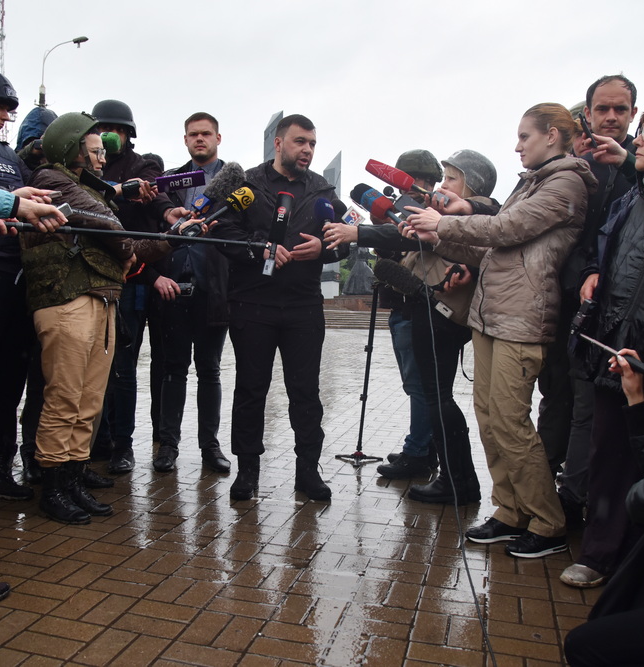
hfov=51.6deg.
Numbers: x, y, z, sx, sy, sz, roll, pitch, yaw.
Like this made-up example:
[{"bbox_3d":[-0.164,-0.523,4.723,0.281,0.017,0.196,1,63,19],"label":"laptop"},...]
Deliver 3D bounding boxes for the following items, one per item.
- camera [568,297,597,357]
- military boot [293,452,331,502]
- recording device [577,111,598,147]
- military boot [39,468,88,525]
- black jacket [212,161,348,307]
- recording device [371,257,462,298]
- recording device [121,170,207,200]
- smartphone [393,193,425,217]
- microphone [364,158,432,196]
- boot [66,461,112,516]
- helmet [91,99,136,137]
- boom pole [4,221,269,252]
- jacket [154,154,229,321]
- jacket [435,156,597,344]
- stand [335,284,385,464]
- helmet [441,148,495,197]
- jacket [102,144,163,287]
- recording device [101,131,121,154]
[{"bbox_3d":[0.918,-0.035,2.350,0.090,0.130,0.110,30,-7,-38],"label":"camera"},{"bbox_3d":[-0.050,0.635,3.151,0.115,0.240,0.300,1,3,-17],"label":"military boot"},{"bbox_3d":[0.898,-0.689,2.250,0.012,0.145,0.070,-27,-3,15],"label":"recording device"},{"bbox_3d":[-1.050,0.627,2.740,0.280,0.240,0.105,4,4,31],"label":"military boot"},{"bbox_3d":[-0.195,-0.469,3.130,0.620,0.670,0.380,1,3,-6],"label":"black jacket"},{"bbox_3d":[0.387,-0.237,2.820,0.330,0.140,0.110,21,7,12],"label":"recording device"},{"bbox_3d":[-0.680,-0.635,2.860,0.380,0.080,0.070,-8,5,-10],"label":"recording device"},{"bbox_3d":[0.335,-0.491,2.580,0.150,0.075,0.009,36,33,5],"label":"smartphone"},{"bbox_3d":[0.355,-0.665,2.920,0.350,0.070,0.070,31,15,23],"label":"microphone"},{"bbox_3d":[-0.985,0.624,2.850,0.280,0.240,0.105,4,4,32],"label":"boot"},{"bbox_3d":[-1.070,-1.103,3.420,0.250,0.195,0.280,1,4,-22],"label":"helmet"},{"bbox_3d":[-0.650,-0.360,2.485,1.000,0.035,0.035,1,3,-26],"label":"boom pole"},{"bbox_3d":[-0.636,-0.475,3.520,0.490,0.870,0.310,1,3,-5],"label":"jacket"},{"bbox_3d":[0.712,-0.310,2.490,0.600,0.710,0.470,2,4,3],"label":"jacket"},{"bbox_3d":[0.261,0.216,3.798,0.270,1.030,0.270,6,3,0],"label":"stand"},{"bbox_3d":[0.686,-0.744,3.100,0.275,0.190,0.240,20,-1,-15],"label":"helmet"},{"bbox_3d":[-1.025,-0.607,3.460,0.560,0.760,0.380,0,4,-27],"label":"jacket"},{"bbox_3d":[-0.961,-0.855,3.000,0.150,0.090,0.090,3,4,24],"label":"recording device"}]

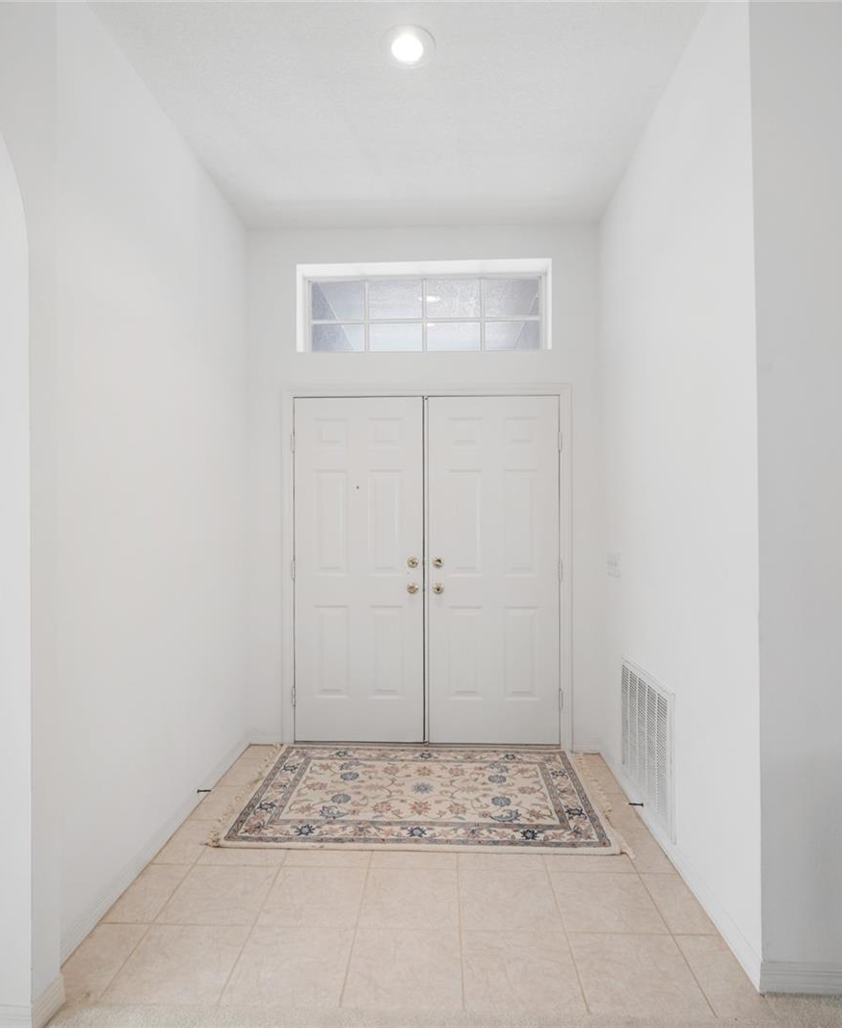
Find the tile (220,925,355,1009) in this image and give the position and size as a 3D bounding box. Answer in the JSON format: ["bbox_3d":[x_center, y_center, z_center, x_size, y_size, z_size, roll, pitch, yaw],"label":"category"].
[{"bbox_3d":[-0.374,1.324,1.760,0.330,0.010,0.310,0,0,2],"label":"tile"}]

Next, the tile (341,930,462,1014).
[{"bbox_3d":[-0.044,1.324,1.749,0.330,0.010,0.310,0,0,2],"label":"tile"}]

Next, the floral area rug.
[{"bbox_3d":[0.003,1.326,2.888,1.672,0.012,1.056,0,0,2],"label":"floral area rug"}]

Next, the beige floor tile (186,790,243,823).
[{"bbox_3d":[-0.919,1.330,2.750,0.165,0.010,0.327,0,0,2],"label":"beige floor tile"}]

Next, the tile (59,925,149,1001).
[{"bbox_3d":[-0.951,1.323,1.778,0.165,0.010,0.310,0,0,2],"label":"tile"}]

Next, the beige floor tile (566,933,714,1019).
[{"bbox_3d":[0.616,1.324,1.727,0.330,0.010,0.310,0,0,2],"label":"beige floor tile"}]

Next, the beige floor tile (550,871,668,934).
[{"bbox_3d":[0.626,1.326,2.046,0.330,0.010,0.327,0,0,2],"label":"beige floor tile"}]

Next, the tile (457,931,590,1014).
[{"bbox_3d":[0.286,1.324,1.738,0.330,0.010,0.310,0,0,2],"label":"tile"}]

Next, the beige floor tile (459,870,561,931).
[{"bbox_3d":[0.297,1.330,2.062,0.331,0.010,0.331,0,0,2],"label":"beige floor tile"}]

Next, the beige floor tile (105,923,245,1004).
[{"bbox_3d":[-0.706,1.328,1.776,0.331,0.010,0.309,0,0,2],"label":"beige floor tile"}]

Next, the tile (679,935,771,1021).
[{"bbox_3d":[0.860,1.326,1.722,0.156,0.010,0.309,0,0,2],"label":"tile"}]

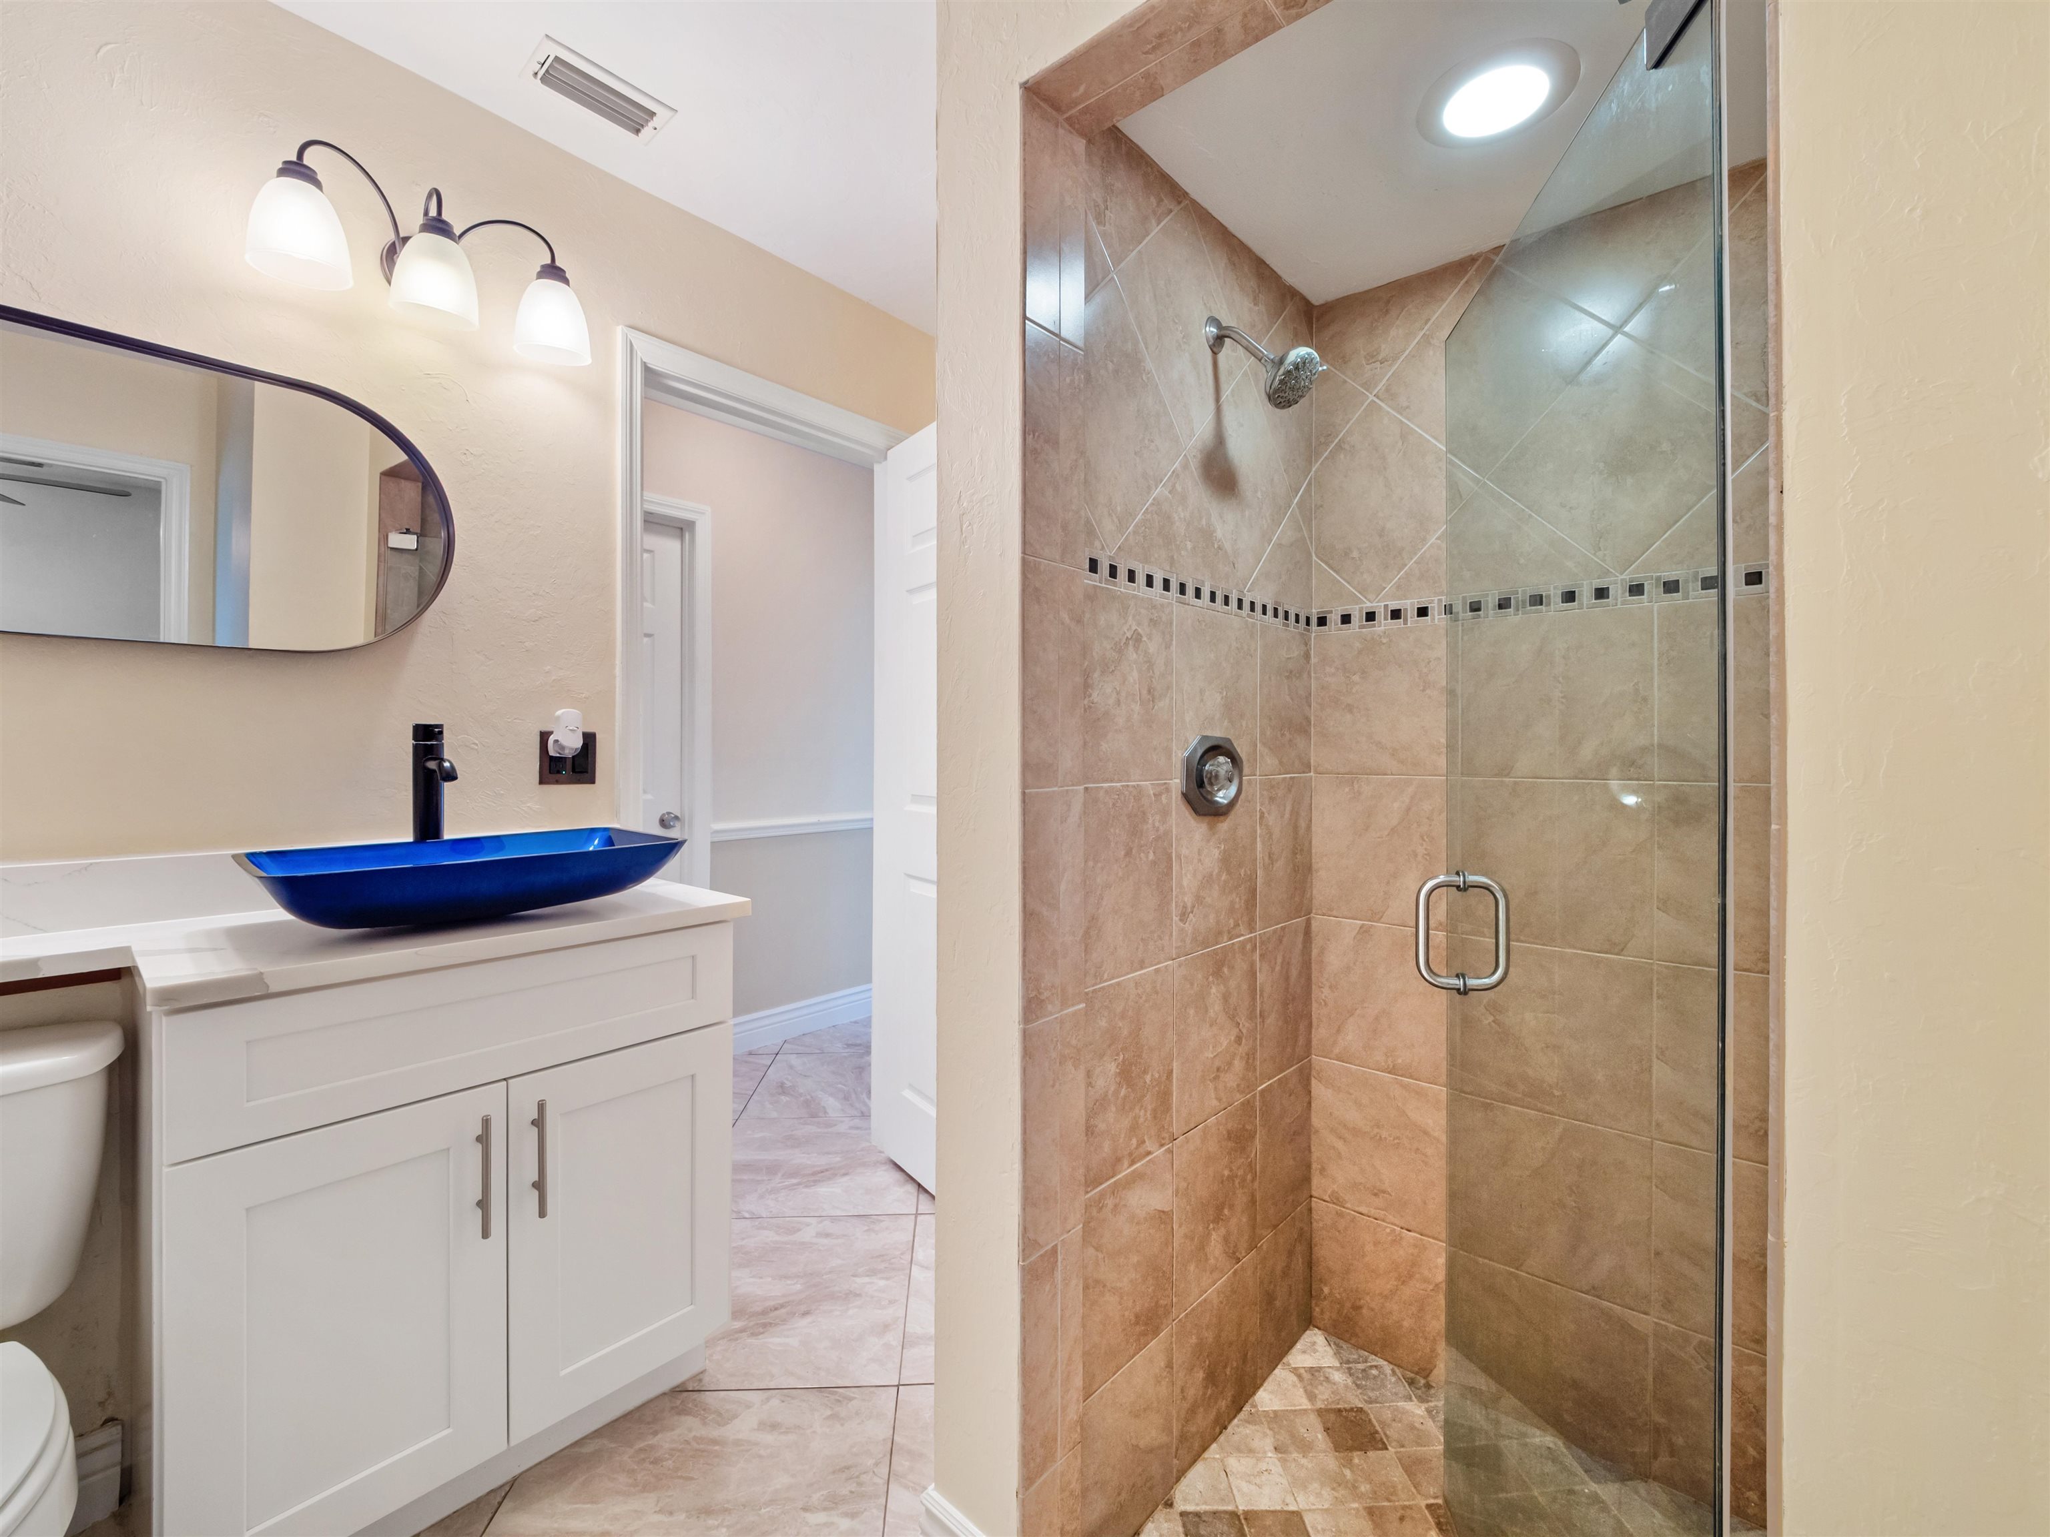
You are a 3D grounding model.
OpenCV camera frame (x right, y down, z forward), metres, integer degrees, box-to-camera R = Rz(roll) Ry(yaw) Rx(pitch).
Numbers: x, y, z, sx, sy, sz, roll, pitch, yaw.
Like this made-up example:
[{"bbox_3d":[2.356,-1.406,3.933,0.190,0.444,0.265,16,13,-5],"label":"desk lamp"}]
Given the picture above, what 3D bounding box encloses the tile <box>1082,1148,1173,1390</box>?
[{"bbox_3d":[0.153,0.787,1.304,0.011,0.303,0.278,1,1,43],"label":"tile"}]

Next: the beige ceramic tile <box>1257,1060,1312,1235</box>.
[{"bbox_3d":[0.535,0.779,1.711,0.011,0.303,0.240,1,1,43],"label":"beige ceramic tile"}]

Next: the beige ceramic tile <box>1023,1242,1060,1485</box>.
[{"bbox_3d":[0.018,0.791,1.101,0.011,0.303,0.072,1,1,43],"label":"beige ceramic tile"}]

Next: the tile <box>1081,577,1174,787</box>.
[{"bbox_3d":[0.153,-0.127,1.304,0.011,0.303,0.278,1,1,43],"label":"tile"}]

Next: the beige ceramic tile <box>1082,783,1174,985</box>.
[{"bbox_3d":[0.156,0.174,1.300,0.010,0.301,0.275,0,0,42],"label":"beige ceramic tile"}]

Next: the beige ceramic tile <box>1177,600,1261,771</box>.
[{"bbox_3d":[0.352,-0.131,1.515,0.010,0.301,0.301,0,0,42],"label":"beige ceramic tile"}]

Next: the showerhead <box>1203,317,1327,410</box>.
[{"bbox_3d":[0.413,-0.703,1.424,0.205,0.205,0.110,1,1,43],"label":"showerhead"}]

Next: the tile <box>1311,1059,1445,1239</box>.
[{"bbox_3d":[0.740,0.781,1.716,0.291,0.302,0.010,1,1,42],"label":"tile"}]

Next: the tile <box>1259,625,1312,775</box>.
[{"bbox_3d":[0.535,-0.136,1.710,0.011,0.303,0.242,1,1,43],"label":"tile"}]

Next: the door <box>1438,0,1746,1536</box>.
[{"bbox_3d":[0.604,0.238,0.979,0.012,1.831,0.685,0,0,11],"label":"door"}]

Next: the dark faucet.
[{"bbox_3d":[-1.056,0.079,1.488,0.152,0.320,0.047,1,1,42],"label":"dark faucet"}]

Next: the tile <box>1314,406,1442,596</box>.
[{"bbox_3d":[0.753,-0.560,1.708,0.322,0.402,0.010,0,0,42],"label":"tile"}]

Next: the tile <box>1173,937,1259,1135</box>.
[{"bbox_3d":[0.351,0.478,1.512,0.010,0.302,0.298,1,1,42],"label":"tile"}]

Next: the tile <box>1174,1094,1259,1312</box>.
[{"bbox_3d":[0.351,0.783,1.515,0.010,0.302,0.298,1,1,42],"label":"tile"}]

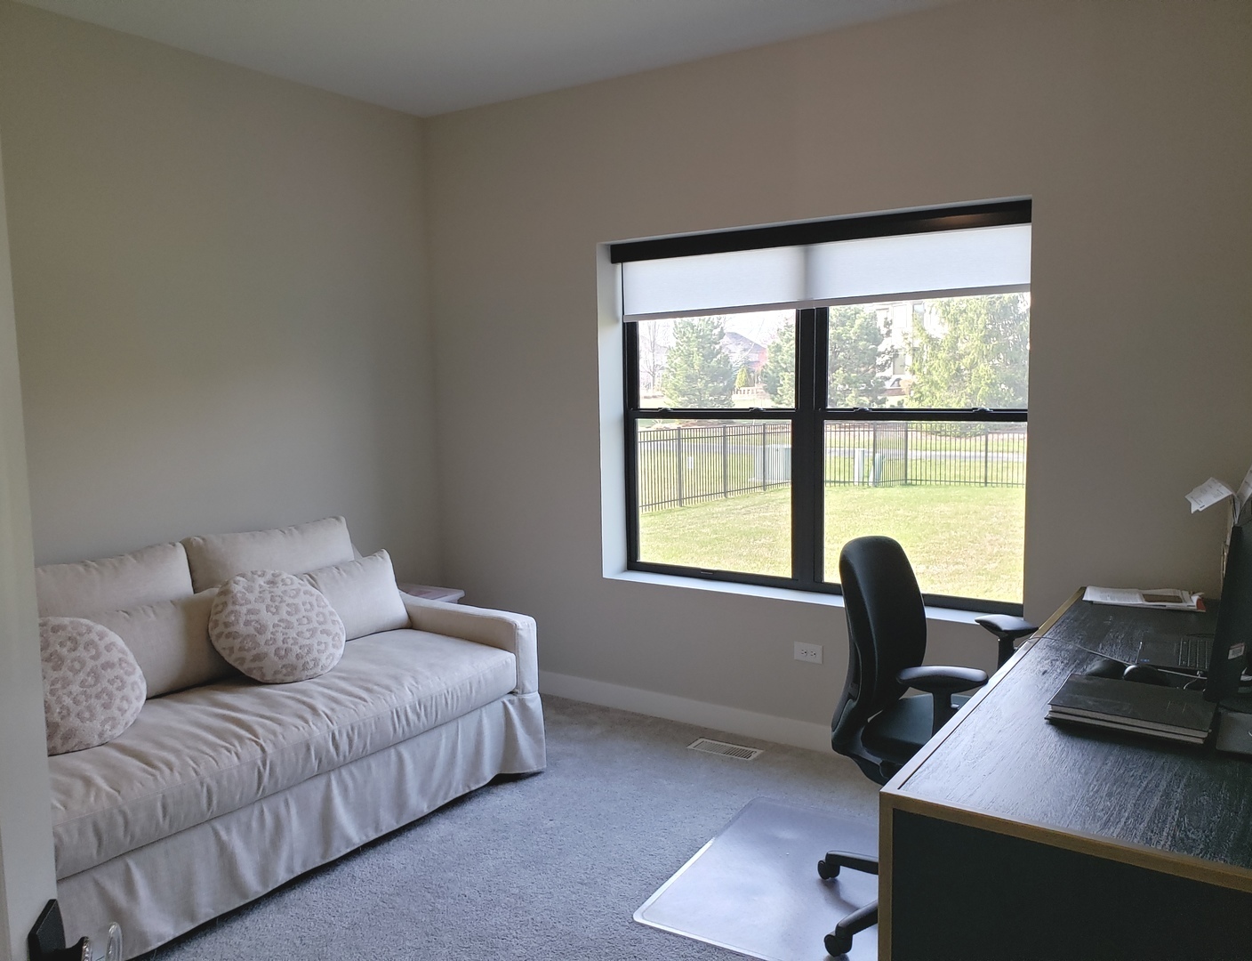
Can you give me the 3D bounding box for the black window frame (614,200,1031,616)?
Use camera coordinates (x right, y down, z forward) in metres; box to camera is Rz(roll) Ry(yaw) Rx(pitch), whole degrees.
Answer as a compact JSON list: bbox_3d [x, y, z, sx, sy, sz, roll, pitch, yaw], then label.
[{"bbox_3d":[0.724,-0.268,3.913,1.760,1.450,0.109,3,7,33],"label":"black window frame"}]

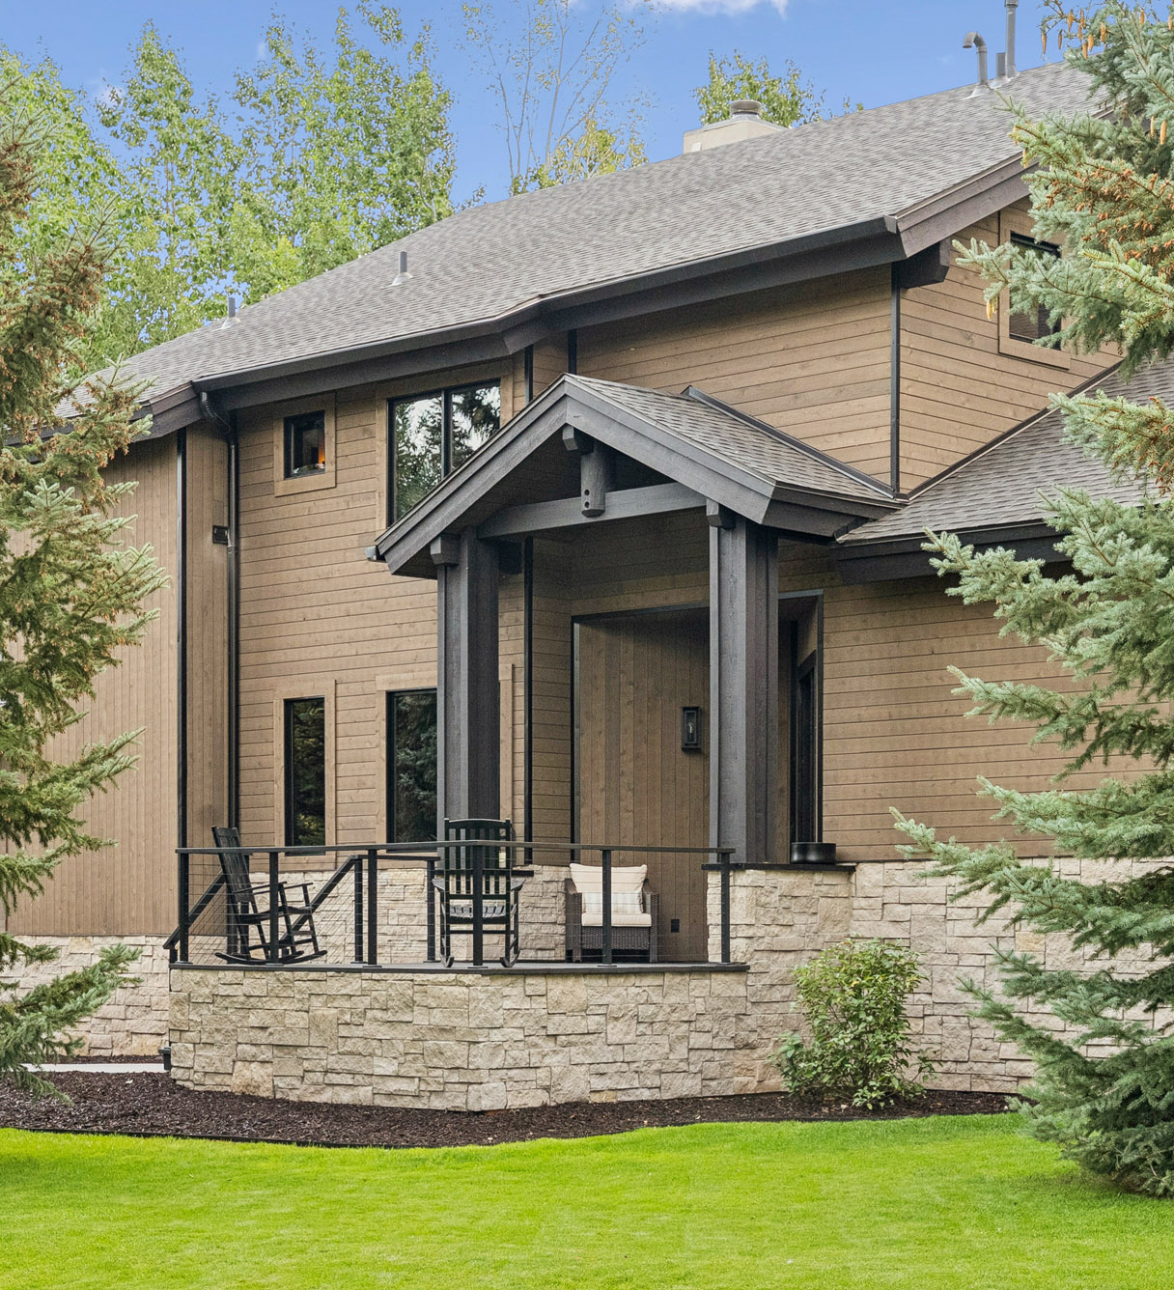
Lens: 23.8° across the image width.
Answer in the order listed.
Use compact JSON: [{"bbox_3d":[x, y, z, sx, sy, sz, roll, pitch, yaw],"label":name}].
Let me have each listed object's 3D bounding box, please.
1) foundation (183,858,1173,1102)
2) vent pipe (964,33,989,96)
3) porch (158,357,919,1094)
[{"bbox_3d":[0.619,2.673,22.573,7.000,1.950,4.500,-3,-4,43],"label":"foundation"},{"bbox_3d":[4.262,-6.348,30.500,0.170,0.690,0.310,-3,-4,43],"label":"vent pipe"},{"bbox_3d":[-0.563,0.708,23.689,4.750,6.110,4.500,-3,-4,43],"label":"porch"}]

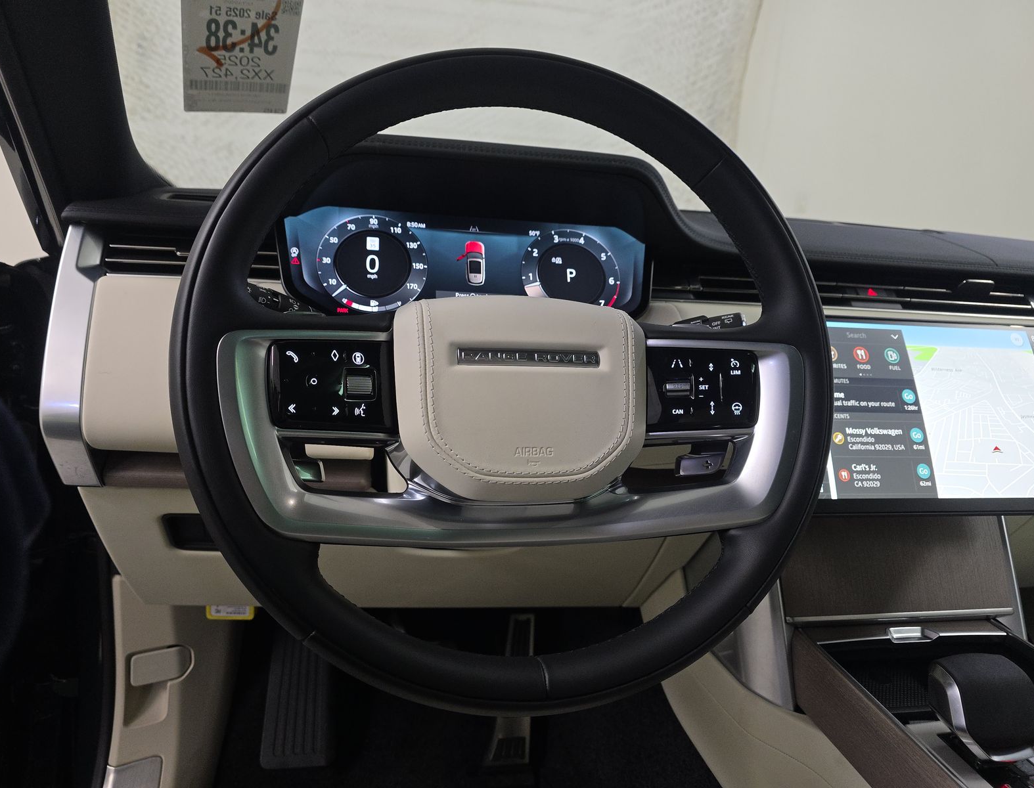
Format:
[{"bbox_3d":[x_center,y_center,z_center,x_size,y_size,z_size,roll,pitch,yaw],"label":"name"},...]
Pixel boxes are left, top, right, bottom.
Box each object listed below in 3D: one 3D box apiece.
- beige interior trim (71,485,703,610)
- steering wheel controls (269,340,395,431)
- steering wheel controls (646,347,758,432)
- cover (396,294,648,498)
[{"bbox_3d":[-0.095,0.154,0.710,0.585,0.165,0.100,1,15,-12],"label":"beige interior trim"},{"bbox_3d":[-0.102,-0.005,0.382,0.066,0.049,0.020,1,-8,-12],"label":"steering wheel controls"},{"bbox_3d":[0.115,-0.001,0.426,0.066,0.049,0.020,1,-8,-12],"label":"steering wheel controls"},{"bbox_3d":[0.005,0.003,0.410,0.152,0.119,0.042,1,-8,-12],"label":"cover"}]

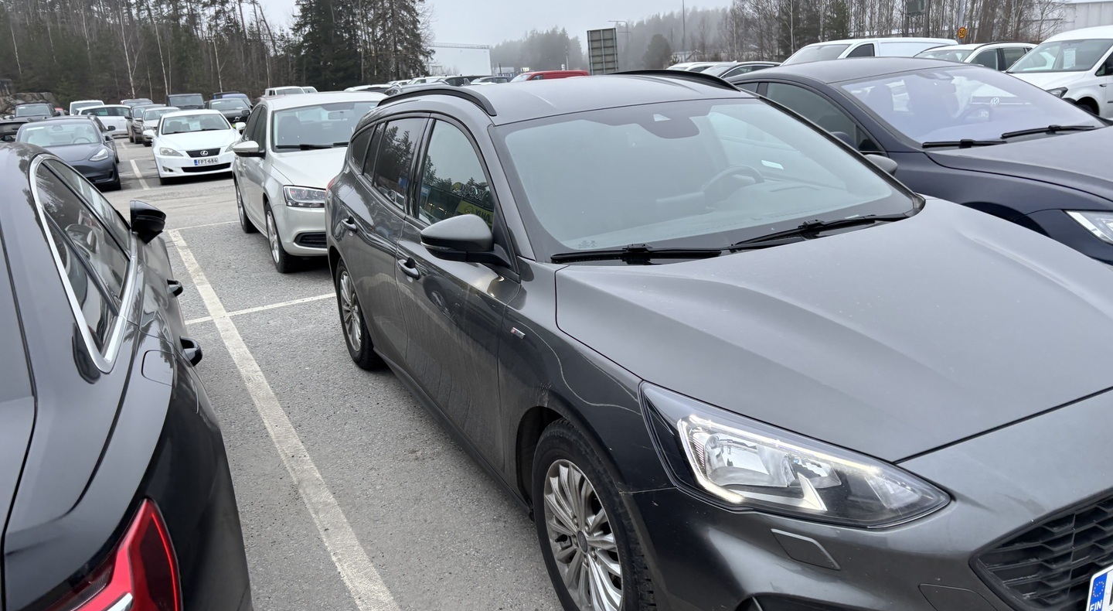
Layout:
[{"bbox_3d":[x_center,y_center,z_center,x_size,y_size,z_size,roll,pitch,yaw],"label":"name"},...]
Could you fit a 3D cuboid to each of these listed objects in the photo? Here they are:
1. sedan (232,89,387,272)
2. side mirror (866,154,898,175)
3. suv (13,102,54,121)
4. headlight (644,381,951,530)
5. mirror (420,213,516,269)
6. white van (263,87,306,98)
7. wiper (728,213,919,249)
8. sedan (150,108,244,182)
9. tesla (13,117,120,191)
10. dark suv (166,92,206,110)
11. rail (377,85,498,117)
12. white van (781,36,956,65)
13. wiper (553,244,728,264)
[{"bbox_3d":[-2.343,-1.453,8.732,1.840,1.475,4.644,-12,17,-24],"label":"sedan"},{"bbox_3d":[1.293,-0.513,3.247,0.232,0.152,0.208,-11,17,-24],"label":"side mirror"},{"bbox_3d":[-24.197,-8.480,39.078,1.880,1.790,4.700,-11,16,-24],"label":"suv"},{"bbox_3d":[0.455,0.296,1.671,0.410,0.245,0.490,-11,17,-24],"label":"headlight"},{"bbox_3d":[-0.281,-0.199,2.544,0.232,0.152,0.208,-11,17,-24],"label":"mirror"},{"bbox_3d":[-15.122,-11.213,47.127,1.900,1.960,4.900,-11,16,-24],"label":"white van"},{"bbox_3d":[0.864,-0.244,2.660,0.700,0.070,0.080,-10,16,-21],"label":"wiper"},{"bbox_3d":[-7.775,-3.510,18.007,1.850,1.430,4.580,-12,17,-25],"label":"sedan"},{"bbox_3d":[-10.033,-3.102,17.002,1.890,1.443,4.694,-12,17,-25],"label":"tesla"},{"bbox_3d":[-16.702,-8.634,37.993,1.850,1.820,4.500,-11,16,-24],"label":"dark suv"},{"bbox_3d":[-0.619,-0.926,3.787,0.085,0.130,1.830,-11,17,-24],"label":"rail"},{"bbox_3d":[7.690,-5.760,21.250,5.100,1.920,1.920,-11,16,-24],"label":"white van"},{"bbox_3d":[0.241,-0.143,2.397,0.550,0.060,0.080,-3,15,-7],"label":"wiper"}]

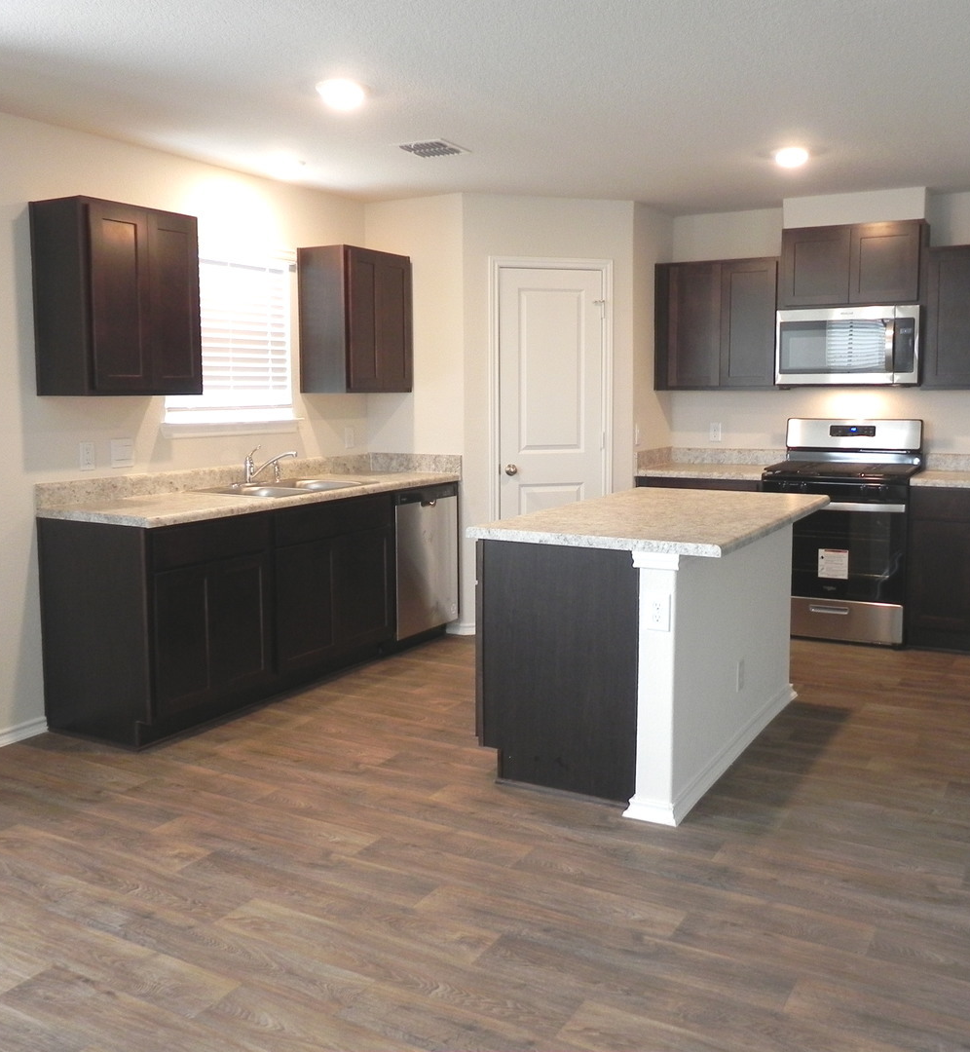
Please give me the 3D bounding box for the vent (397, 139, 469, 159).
[{"bbox_3d":[-0.235,-1.662,4.678,0.258,0.018,0.288,4,8,29],"label":"vent"}]

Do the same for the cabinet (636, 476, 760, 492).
[{"bbox_3d":[1.343,0.131,6.307,0.730,0.876,0.624,4,8,29],"label":"cabinet"}]

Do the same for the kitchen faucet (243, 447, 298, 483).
[{"bbox_3d":[-1.061,-0.299,5.183,0.270,0.190,0.075,1,7,11],"label":"kitchen faucet"}]

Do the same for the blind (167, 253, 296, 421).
[{"bbox_3d":[-1.260,-0.949,5.199,0.050,0.820,0.925,4,8,29],"label":"blind"}]

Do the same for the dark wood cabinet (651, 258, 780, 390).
[{"bbox_3d":[1.409,-1.176,6.264,0.723,0.746,0.339,4,8,29],"label":"dark wood cabinet"}]

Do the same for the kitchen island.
[{"bbox_3d":[0.726,0.392,4.144,0.886,0.914,1.645,4,8,29],"label":"kitchen island"}]

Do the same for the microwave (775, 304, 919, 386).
[{"bbox_3d":[2.047,-0.997,5.887,0.755,0.423,0.399,4,8,29],"label":"microwave"}]

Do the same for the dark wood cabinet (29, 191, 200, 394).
[{"bbox_3d":[-1.490,-0.913,4.317,0.320,0.746,0.612,4,8,29],"label":"dark wood cabinet"}]

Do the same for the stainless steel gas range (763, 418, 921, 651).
[{"bbox_3d":[2.015,0.010,5.953,0.765,1.203,0.700,4,8,29],"label":"stainless steel gas range"}]

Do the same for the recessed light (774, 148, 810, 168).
[{"bbox_3d":[1.402,-1.683,4.817,0.175,0.040,0.175,4,8,29],"label":"recessed light"}]

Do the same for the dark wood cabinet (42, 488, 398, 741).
[{"bbox_3d":[-1.125,0.328,4.901,0.610,0.874,1.679,4,8,29],"label":"dark wood cabinet"}]

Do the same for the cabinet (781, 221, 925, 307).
[{"bbox_3d":[2.053,-1.433,5.870,0.754,0.444,0.324,4,8,29],"label":"cabinet"}]

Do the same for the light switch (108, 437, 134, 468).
[{"bbox_3d":[-1.585,-0.317,4.610,0.016,0.118,0.117,4,8,29],"label":"light switch"}]

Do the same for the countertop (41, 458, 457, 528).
[{"bbox_3d":[-0.958,-0.204,5.021,0.638,0.138,2.270,4,8,29],"label":"countertop"}]

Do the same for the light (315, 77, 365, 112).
[{"bbox_3d":[-0.512,-1.537,3.761,0.175,0.040,0.175,4,8,29],"label":"light"}]

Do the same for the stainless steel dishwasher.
[{"bbox_3d":[-0.548,0.187,5.768,0.605,0.820,0.615,4,8,29],"label":"stainless steel dishwasher"}]

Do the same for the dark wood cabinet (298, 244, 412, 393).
[{"bbox_3d":[-0.686,-1.097,5.722,0.320,0.746,0.610,4,8,29],"label":"dark wood cabinet"}]

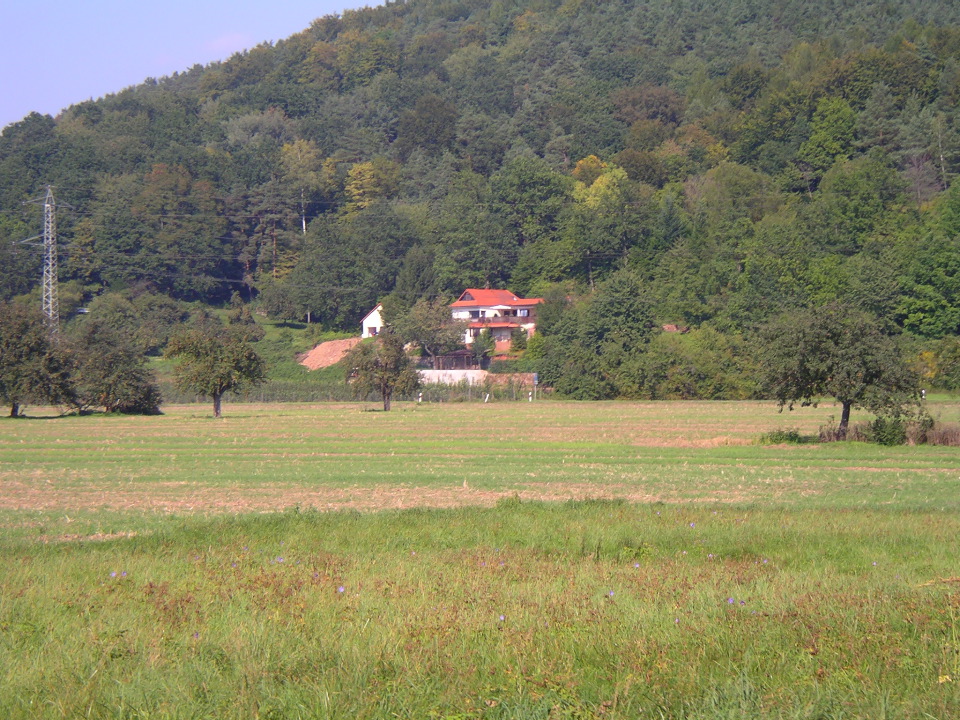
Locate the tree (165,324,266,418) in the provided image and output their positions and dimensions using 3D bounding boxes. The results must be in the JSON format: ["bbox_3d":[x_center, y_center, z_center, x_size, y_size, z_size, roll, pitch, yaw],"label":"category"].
[{"bbox_3d":[-15.865,0.690,173.000,6.100,5.650,5.800,0,0,0],"label":"tree"}]

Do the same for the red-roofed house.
[{"bbox_3d":[2.336,-5.273,385.000,11.000,8.500,9.500,0,0,-18],"label":"red-roofed house"}]

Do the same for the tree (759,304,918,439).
[{"bbox_3d":[13.300,0.455,107.000,5.900,5.050,5.600,0,0,0],"label":"tree"}]

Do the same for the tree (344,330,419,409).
[{"bbox_3d":[-7.240,0.724,212.000,5.400,6.100,5.300,0,0,0],"label":"tree"}]

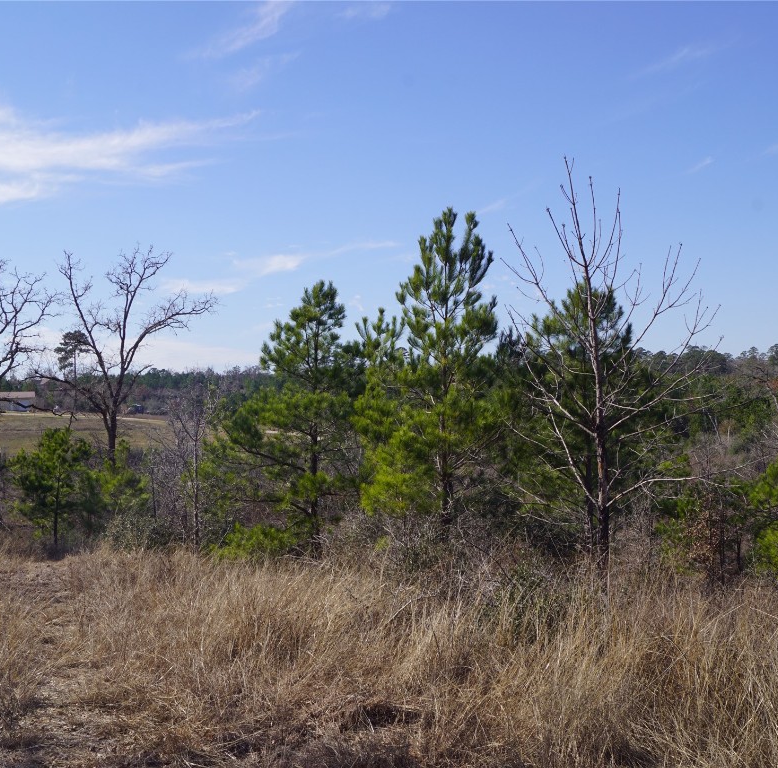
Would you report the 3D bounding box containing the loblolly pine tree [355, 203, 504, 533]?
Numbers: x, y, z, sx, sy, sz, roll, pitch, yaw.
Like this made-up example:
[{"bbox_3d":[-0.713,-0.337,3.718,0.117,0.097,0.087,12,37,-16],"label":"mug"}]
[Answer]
[{"bbox_3d":[0.570,-0.091,16.200,1.980,4.710,2.100,0,0,0],"label":"loblolly pine tree"}]

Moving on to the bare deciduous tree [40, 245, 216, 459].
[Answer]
[{"bbox_3d":[-7.535,-0.201,33.000,5.080,7.460,4.700,0,0,0],"label":"bare deciduous tree"}]

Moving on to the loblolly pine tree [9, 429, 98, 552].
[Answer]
[{"bbox_3d":[-4.732,1.484,16.200,1.190,1.750,1.200,0,0,0],"label":"loblolly pine tree"}]

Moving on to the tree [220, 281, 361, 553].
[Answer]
[{"bbox_3d":[-1.411,0.487,16.500,1.990,3.900,2.000,0,0,0],"label":"tree"}]

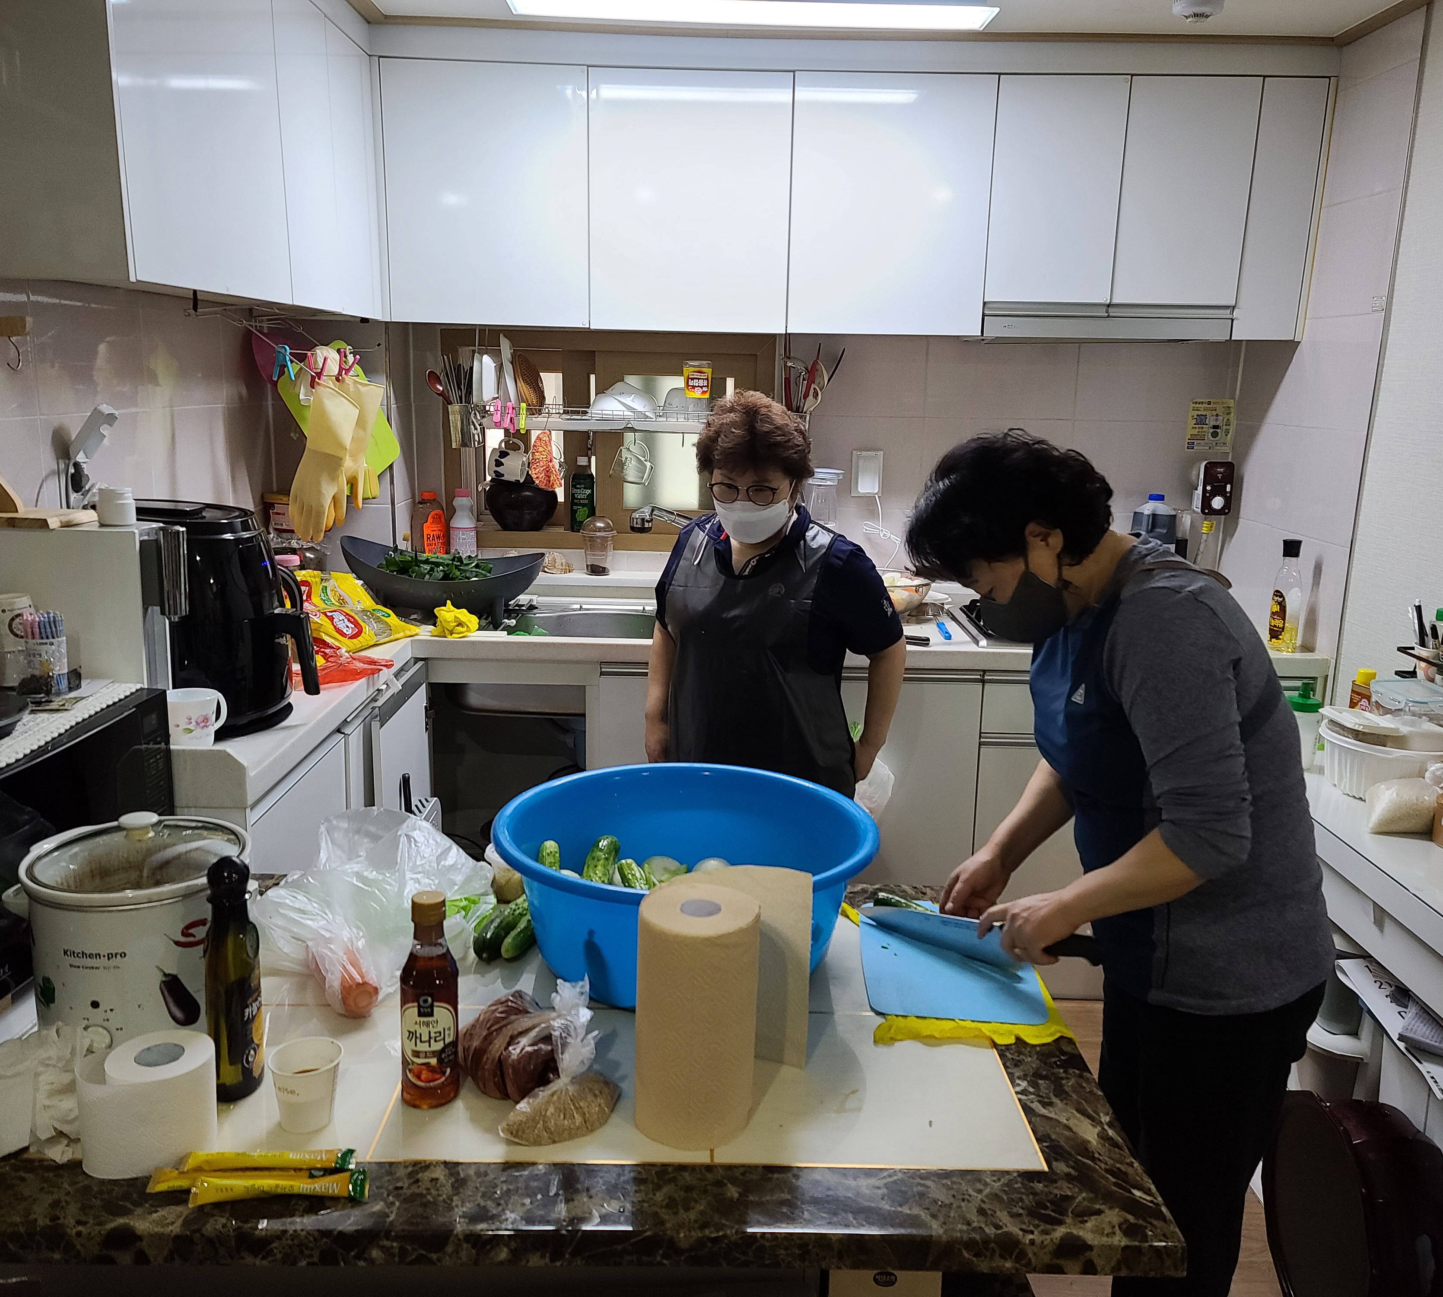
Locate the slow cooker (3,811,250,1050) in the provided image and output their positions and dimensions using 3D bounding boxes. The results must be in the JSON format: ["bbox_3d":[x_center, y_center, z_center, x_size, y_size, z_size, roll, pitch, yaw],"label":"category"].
[{"bbox_3d":[-0.651,0.312,1.392,0.282,0.246,0.236,1,13,0],"label":"slow cooker"}]

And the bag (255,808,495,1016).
[{"bbox_3d":[-0.469,0.316,1.608,0.320,0.150,0.330,1,13,0],"label":"bag"}]

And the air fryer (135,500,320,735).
[{"bbox_3d":[-0.825,-0.049,2.058,0.365,0.350,0.285,6,14,20],"label":"air fryer"}]

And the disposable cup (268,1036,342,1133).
[{"bbox_3d":[-0.418,0.443,1.261,0.072,0.070,0.072,1,13,0],"label":"disposable cup"}]

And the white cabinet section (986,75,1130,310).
[{"bbox_3d":[0.768,-1.085,3.028,0.297,0.497,0.320,1,13,-1],"label":"white cabinet section"}]

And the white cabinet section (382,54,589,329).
[{"bbox_3d":[-0.537,-1.072,3.018,0.465,0.571,0.320,1,13,-1],"label":"white cabinet section"}]

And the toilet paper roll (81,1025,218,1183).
[{"bbox_3d":[-0.551,0.437,1.215,0.120,0.098,0.112,1,13,0],"label":"toilet paper roll"}]

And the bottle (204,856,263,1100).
[{"bbox_3d":[-0.500,0.335,1.275,0.048,0.258,0.048,4,13,11],"label":"bottle"}]

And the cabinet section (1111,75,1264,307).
[{"bbox_3d":[1.066,-1.082,3.032,0.298,0.502,0.320,1,13,-1],"label":"cabinet section"}]

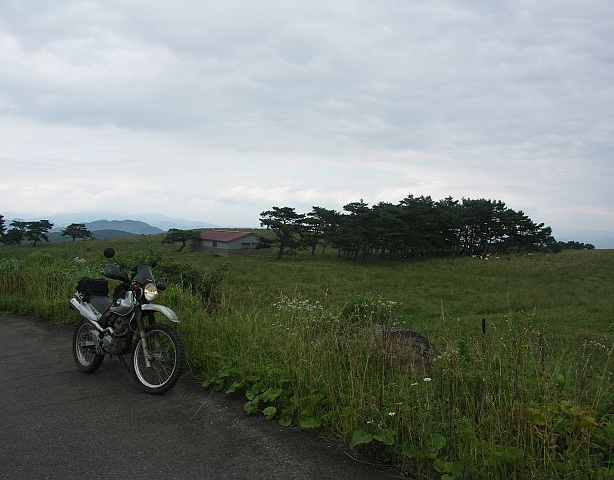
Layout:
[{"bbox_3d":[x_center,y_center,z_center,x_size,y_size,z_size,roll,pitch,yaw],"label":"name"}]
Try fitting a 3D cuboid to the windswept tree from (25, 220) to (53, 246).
[{"bbox_3d":[-63.038,-1.532,122.000,6.600,6.130,6.000,1,1,0],"label":"windswept tree"}]

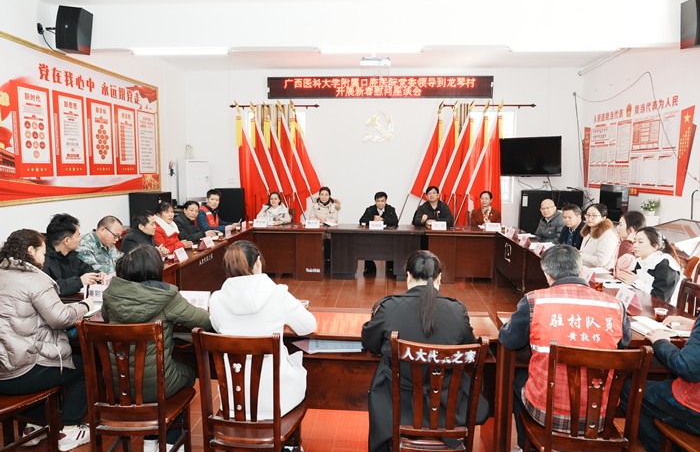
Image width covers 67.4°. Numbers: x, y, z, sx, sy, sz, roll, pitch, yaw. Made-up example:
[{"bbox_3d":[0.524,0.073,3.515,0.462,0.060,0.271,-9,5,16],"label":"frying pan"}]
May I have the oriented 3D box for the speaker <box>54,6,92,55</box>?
[{"bbox_3d":[-2.793,-1.984,5.320,0.260,0.420,0.230,6,6,1],"label":"speaker"}]

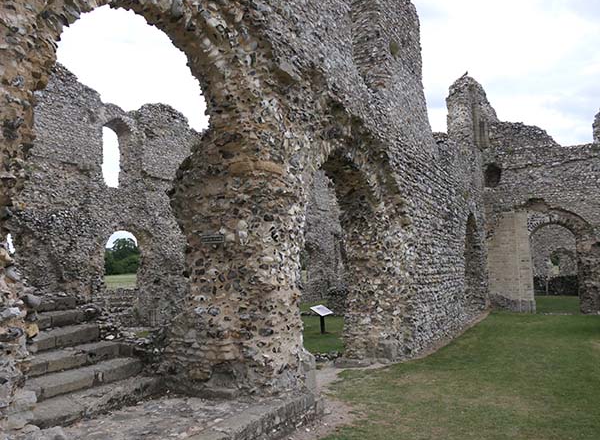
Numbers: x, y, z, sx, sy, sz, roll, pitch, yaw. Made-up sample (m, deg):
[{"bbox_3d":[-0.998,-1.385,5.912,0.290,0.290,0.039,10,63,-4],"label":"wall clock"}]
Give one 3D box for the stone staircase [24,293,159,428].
[{"bbox_3d":[-3.155,1.515,5.405,2.800,1.000,2.150,-4,-7,29],"label":"stone staircase"}]

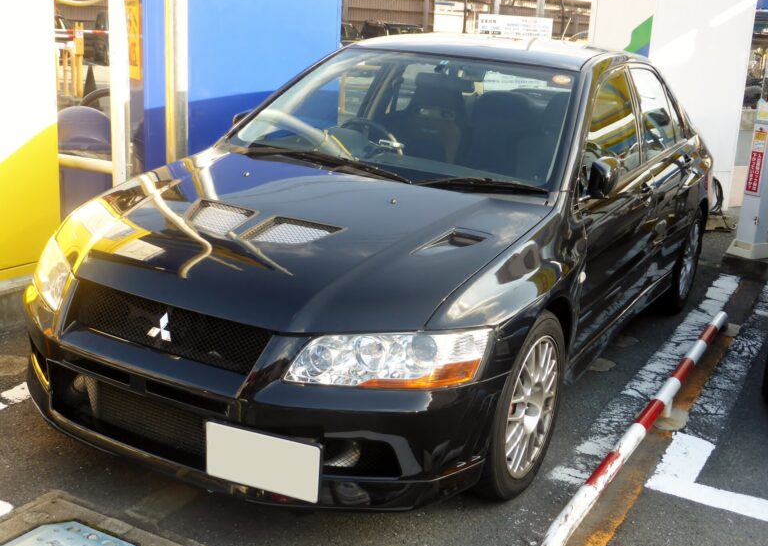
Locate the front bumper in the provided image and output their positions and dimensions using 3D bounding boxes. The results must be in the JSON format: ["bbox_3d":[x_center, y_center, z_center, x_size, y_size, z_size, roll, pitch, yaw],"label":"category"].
[{"bbox_3d":[-0.565,0.301,2.693,1.740,0.480,0.570,13,17,27],"label":"front bumper"}]

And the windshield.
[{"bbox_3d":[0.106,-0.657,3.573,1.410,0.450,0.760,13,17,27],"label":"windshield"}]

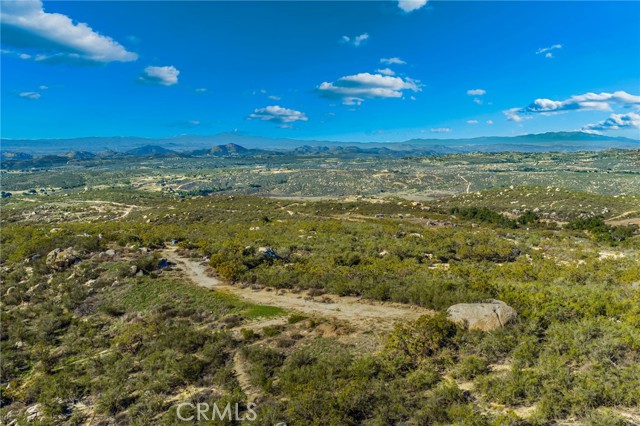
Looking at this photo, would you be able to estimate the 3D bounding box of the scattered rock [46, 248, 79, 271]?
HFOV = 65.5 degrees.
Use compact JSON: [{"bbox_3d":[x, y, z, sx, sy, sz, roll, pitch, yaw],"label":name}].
[{"bbox_3d":[-30.020,5.421,58.000,3.700,2.200,2.800,-4,9,-28],"label":"scattered rock"}]

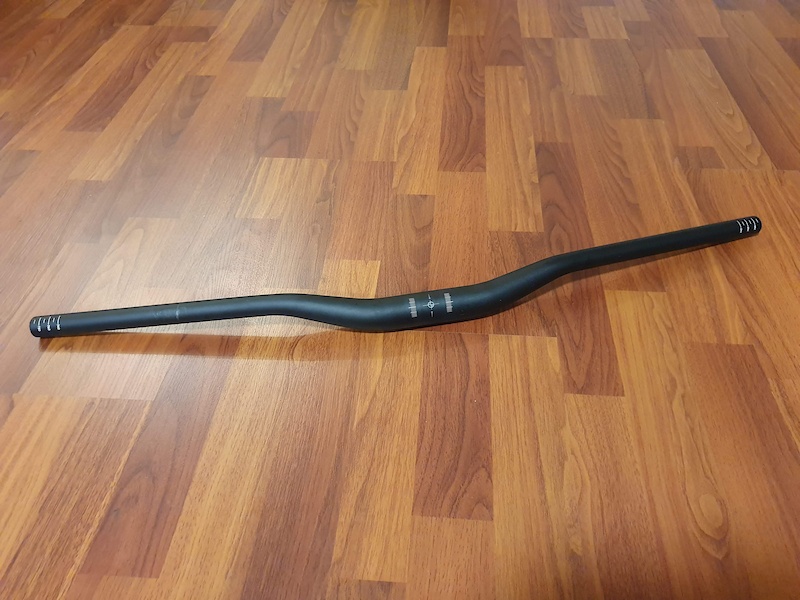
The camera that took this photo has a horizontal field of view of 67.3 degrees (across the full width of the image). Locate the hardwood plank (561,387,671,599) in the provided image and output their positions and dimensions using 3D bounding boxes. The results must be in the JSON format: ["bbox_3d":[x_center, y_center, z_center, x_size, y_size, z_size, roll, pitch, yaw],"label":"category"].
[{"bbox_3d":[0.173,0.160,0.496,0.060,0.012,0.186,2,46,5],"label":"hardwood plank"}]

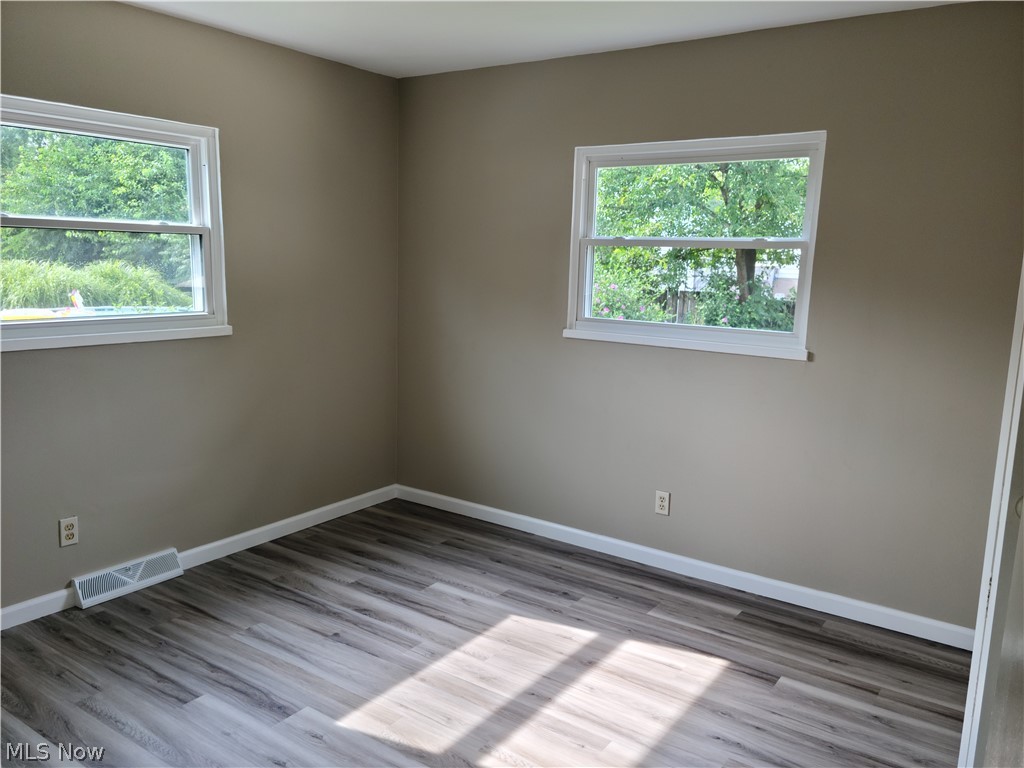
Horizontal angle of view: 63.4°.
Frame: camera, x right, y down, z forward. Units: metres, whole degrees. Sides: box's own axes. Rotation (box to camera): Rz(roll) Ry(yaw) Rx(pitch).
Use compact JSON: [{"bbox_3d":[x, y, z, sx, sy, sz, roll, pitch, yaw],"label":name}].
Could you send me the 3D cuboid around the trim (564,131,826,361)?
[{"bbox_3d":[0.796,-0.637,3.815,1.220,0.945,0.100,8,11,35],"label":"trim"}]

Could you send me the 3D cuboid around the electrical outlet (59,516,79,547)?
[{"bbox_3d":[-1.849,0.618,3.460,0.010,0.115,0.072,8,11,35],"label":"electrical outlet"}]

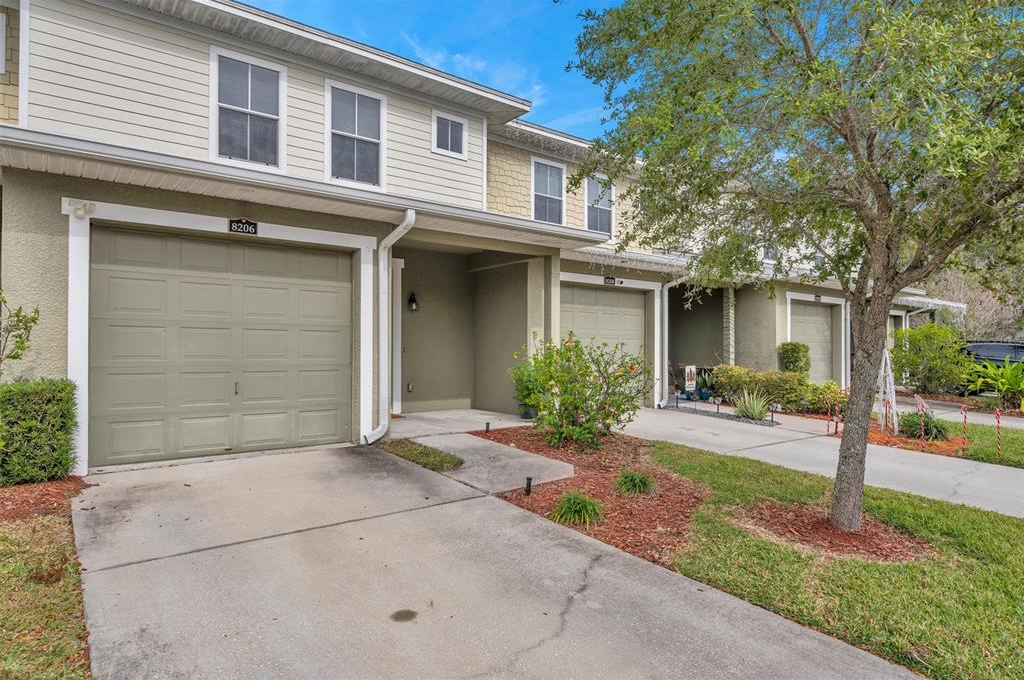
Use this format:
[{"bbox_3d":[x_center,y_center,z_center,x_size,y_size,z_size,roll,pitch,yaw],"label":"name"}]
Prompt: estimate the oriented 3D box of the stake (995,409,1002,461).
[{"bbox_3d":[6.330,1.243,7.400,0.100,0.680,0.040,0,-1,41],"label":"stake"}]

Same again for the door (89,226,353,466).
[{"bbox_3d":[-3.052,0.064,6.368,2.710,2.410,0.200,1,-1,-38],"label":"door"}]

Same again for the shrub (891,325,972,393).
[{"bbox_3d":[11.540,0.502,15.564,1.800,1.950,1.800,1,-1,-37],"label":"shrub"}]

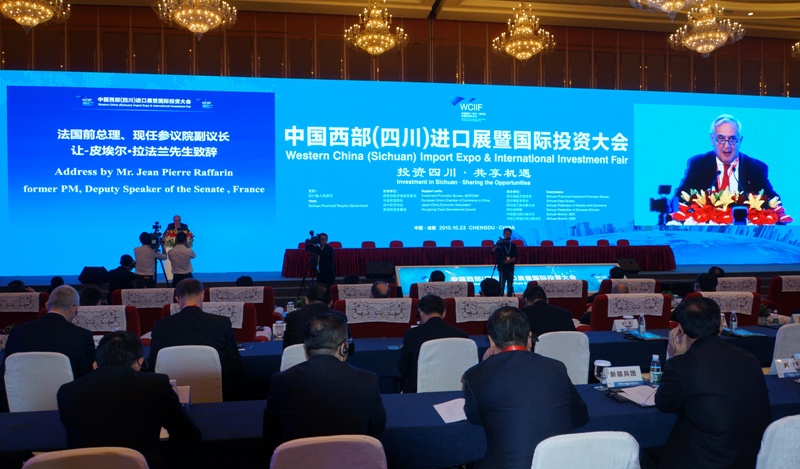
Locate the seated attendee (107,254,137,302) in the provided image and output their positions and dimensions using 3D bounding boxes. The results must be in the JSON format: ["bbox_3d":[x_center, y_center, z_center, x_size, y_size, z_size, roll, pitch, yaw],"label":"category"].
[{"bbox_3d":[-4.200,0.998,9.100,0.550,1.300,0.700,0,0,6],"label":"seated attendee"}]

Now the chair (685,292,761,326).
[{"bbox_3d":[3.376,1.084,6.731,0.900,1.020,0.800,0,1,-9],"label":"chair"}]

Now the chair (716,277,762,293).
[{"bbox_3d":[4.513,1.059,8.591,0.900,1.020,0.800,0,1,-9],"label":"chair"}]

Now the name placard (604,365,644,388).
[{"bbox_3d":[1.365,0.860,3.660,0.250,0.105,0.090,0,1,-19],"label":"name placard"}]

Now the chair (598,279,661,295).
[{"bbox_3d":[2.960,1.100,8.280,0.870,1.030,0.820,0,0,-9],"label":"chair"}]

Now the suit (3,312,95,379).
[{"bbox_3d":[-2.470,0.889,4.260,0.560,0.680,0.420,0,0,-9],"label":"suit"}]

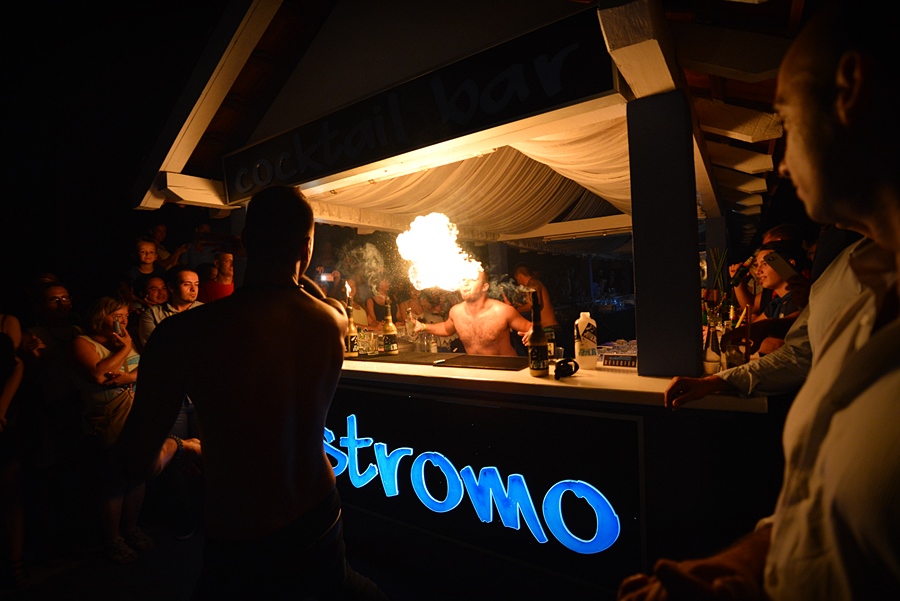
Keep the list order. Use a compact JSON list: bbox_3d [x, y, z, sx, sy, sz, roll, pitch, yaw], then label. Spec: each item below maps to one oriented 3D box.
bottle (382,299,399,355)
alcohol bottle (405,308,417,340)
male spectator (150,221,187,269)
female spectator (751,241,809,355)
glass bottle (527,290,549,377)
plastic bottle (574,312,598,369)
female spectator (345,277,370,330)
[{"bbox_3d":[-0.371,0.157,2.620,0.083,0.350,0.083,-3,1,-17],"label":"bottle"},{"bbox_3d":[-0.237,0.138,2.550,0.066,0.205,0.066,-3,1,0],"label":"alcohol bottle"},{"bbox_3d":[-2.962,-0.007,4.508,0.400,1.640,0.460,-3,1,31],"label":"male spectator"},{"bbox_3d":[1.661,0.542,2.078,0.360,1.660,0.460,-3,1,6],"label":"female spectator"},{"bbox_3d":[0.366,0.138,1.780,0.080,0.355,0.080,-3,1,11],"label":"glass bottle"},{"bbox_3d":[0.600,0.176,1.870,0.097,0.247,0.093,-3,1,6],"label":"plastic bottle"},{"bbox_3d":[-0.959,0.586,4.538,0.460,1.660,0.360,-3,1,-37],"label":"female spectator"}]

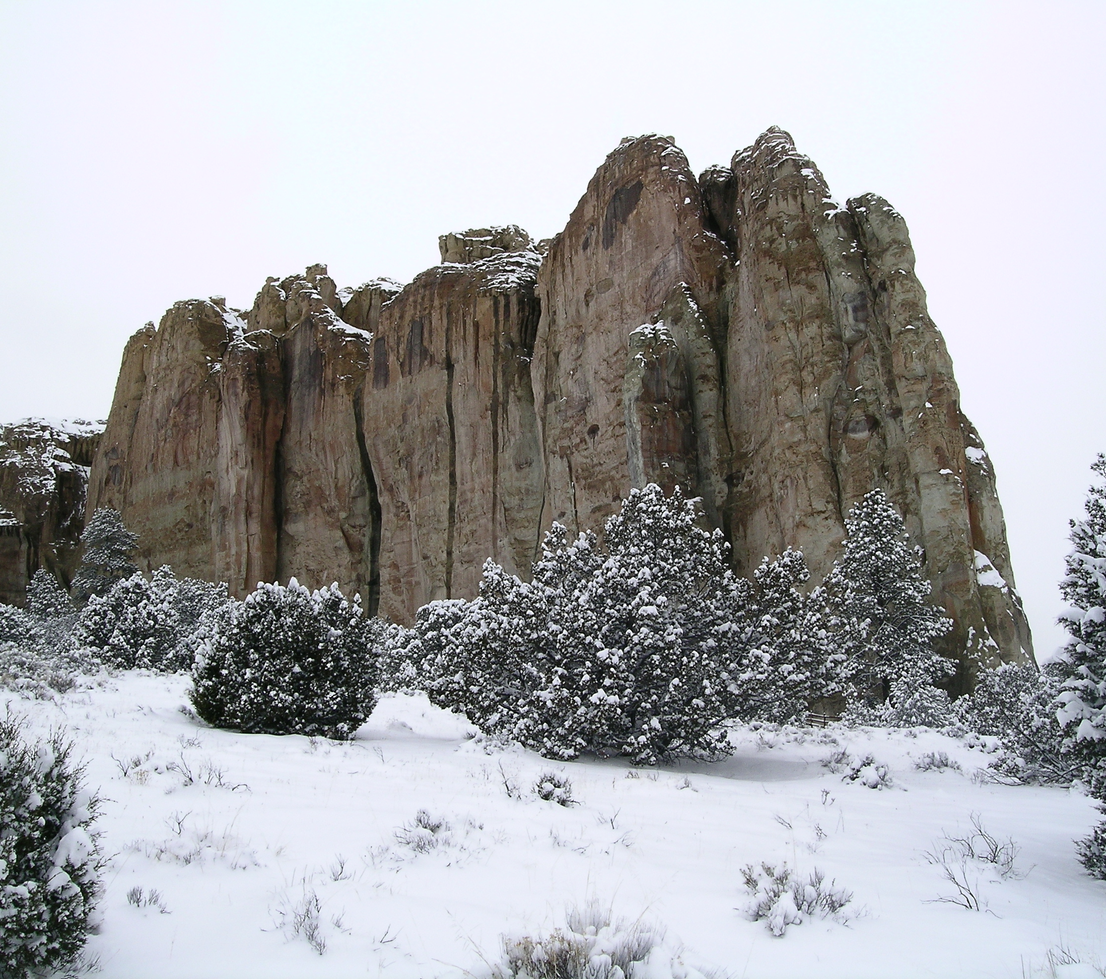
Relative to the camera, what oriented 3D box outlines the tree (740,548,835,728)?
[{"bbox_3d":[4.739,3.062,22.000,2.123,3.558,2.017,0,-8,0],"label":"tree"}]

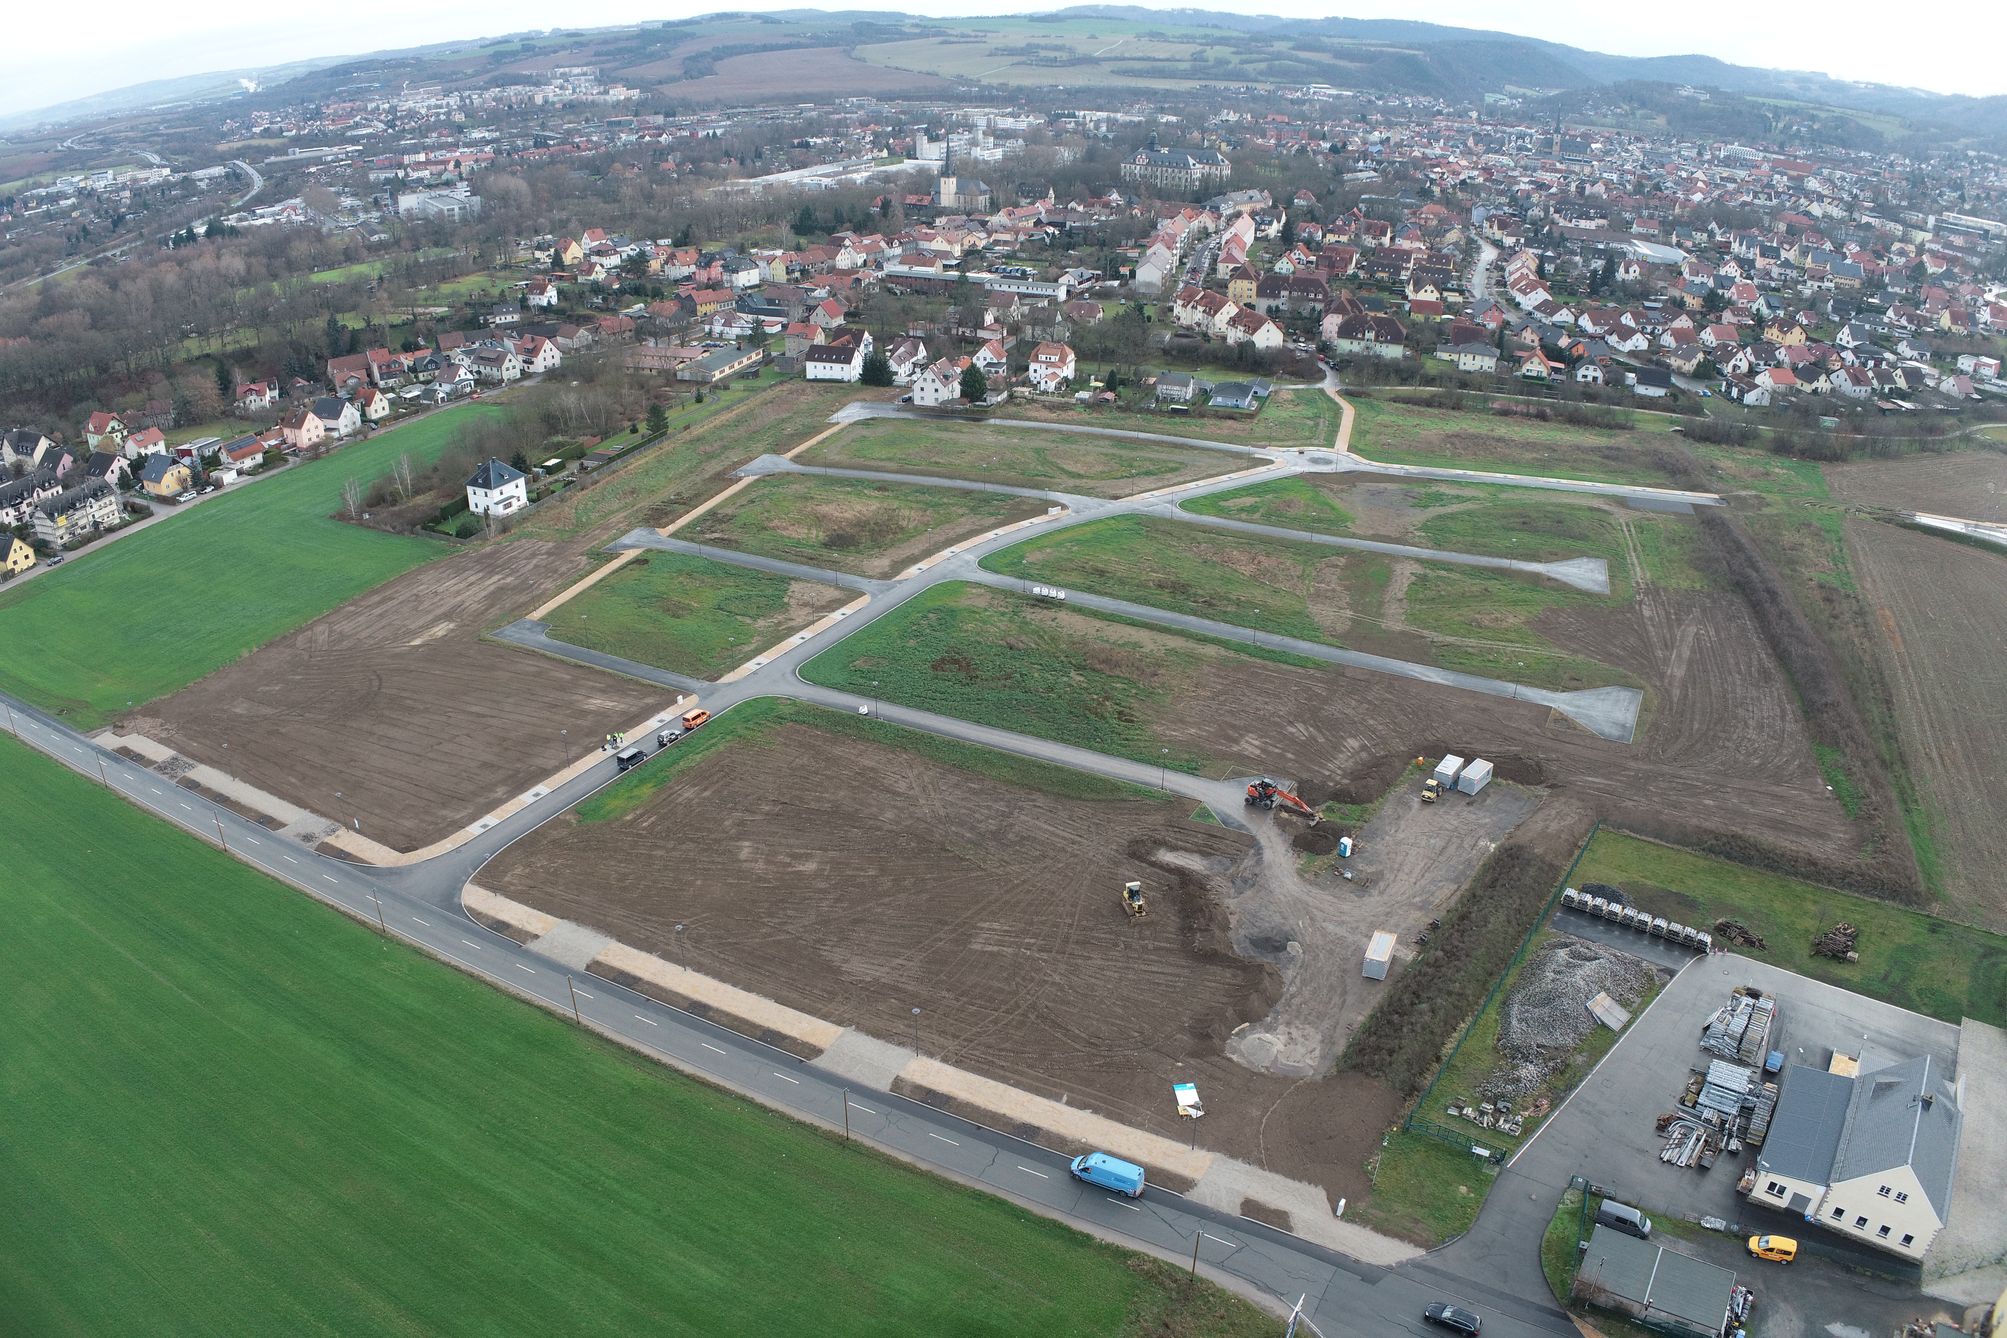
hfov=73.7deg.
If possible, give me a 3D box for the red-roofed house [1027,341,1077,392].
[{"bbox_3d":[16.024,-99.505,438.568,12.600,12.300,12.200,13,27,25],"label":"red-roofed house"}]

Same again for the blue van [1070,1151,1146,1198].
[{"bbox_3d":[9.310,45.017,119.461,6.200,2.500,2.000,12,27,24],"label":"blue van"}]

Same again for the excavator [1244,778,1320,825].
[{"bbox_3d":[38.760,18.106,185.121,10.200,3.300,2.600,17,29,31],"label":"excavator"}]

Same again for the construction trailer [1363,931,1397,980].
[{"bbox_3d":[43.535,33.101,154.613,2.450,2.600,6.060,12,27,23],"label":"construction trailer"}]

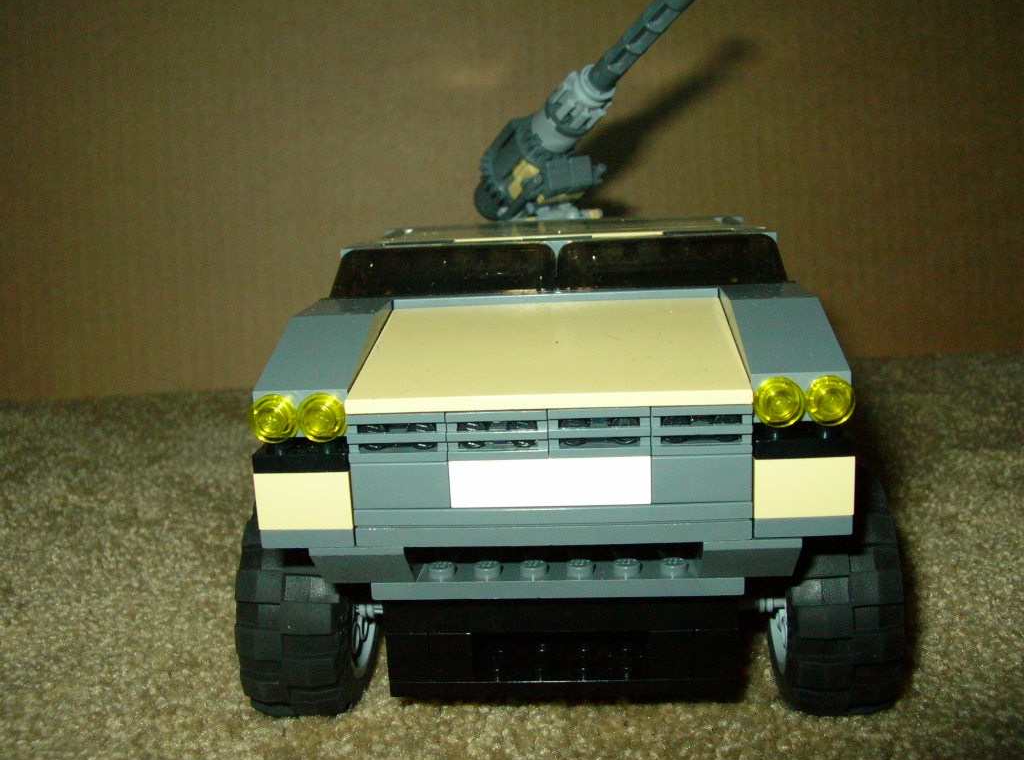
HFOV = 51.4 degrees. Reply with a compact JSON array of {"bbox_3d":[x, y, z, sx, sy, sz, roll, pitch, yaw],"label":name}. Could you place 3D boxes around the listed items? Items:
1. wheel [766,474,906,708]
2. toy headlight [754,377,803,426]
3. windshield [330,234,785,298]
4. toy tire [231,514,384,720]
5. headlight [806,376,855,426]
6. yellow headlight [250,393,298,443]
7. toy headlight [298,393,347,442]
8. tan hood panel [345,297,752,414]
[{"bbox_3d":[0.068,0.044,0.229,0.025,0.055,0.055,-2,13,5],"label":"wheel"},{"bbox_3d":[0.041,0.003,0.164,0.008,0.008,0.005,-2,13,5],"label":"toy headlight"},{"bbox_3d":[0.009,-0.025,0.227,0.096,0.011,0.015,-2,13,5],"label":"windshield"},{"bbox_3d":[-0.044,0.047,0.238,0.025,0.055,0.055,-2,13,5],"label":"toy tire"},{"bbox_3d":[0.049,0.003,0.164,0.008,0.008,0.005,-2,13,5],"label":"headlight"},{"bbox_3d":[-0.038,0.006,0.171,0.008,0.008,0.005,-2,13,5],"label":"yellow headlight"},{"bbox_3d":[-0.030,0.006,0.170,0.008,0.008,0.005,-2,13,5],"label":"toy headlight"},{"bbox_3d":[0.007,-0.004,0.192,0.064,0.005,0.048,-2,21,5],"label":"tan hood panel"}]

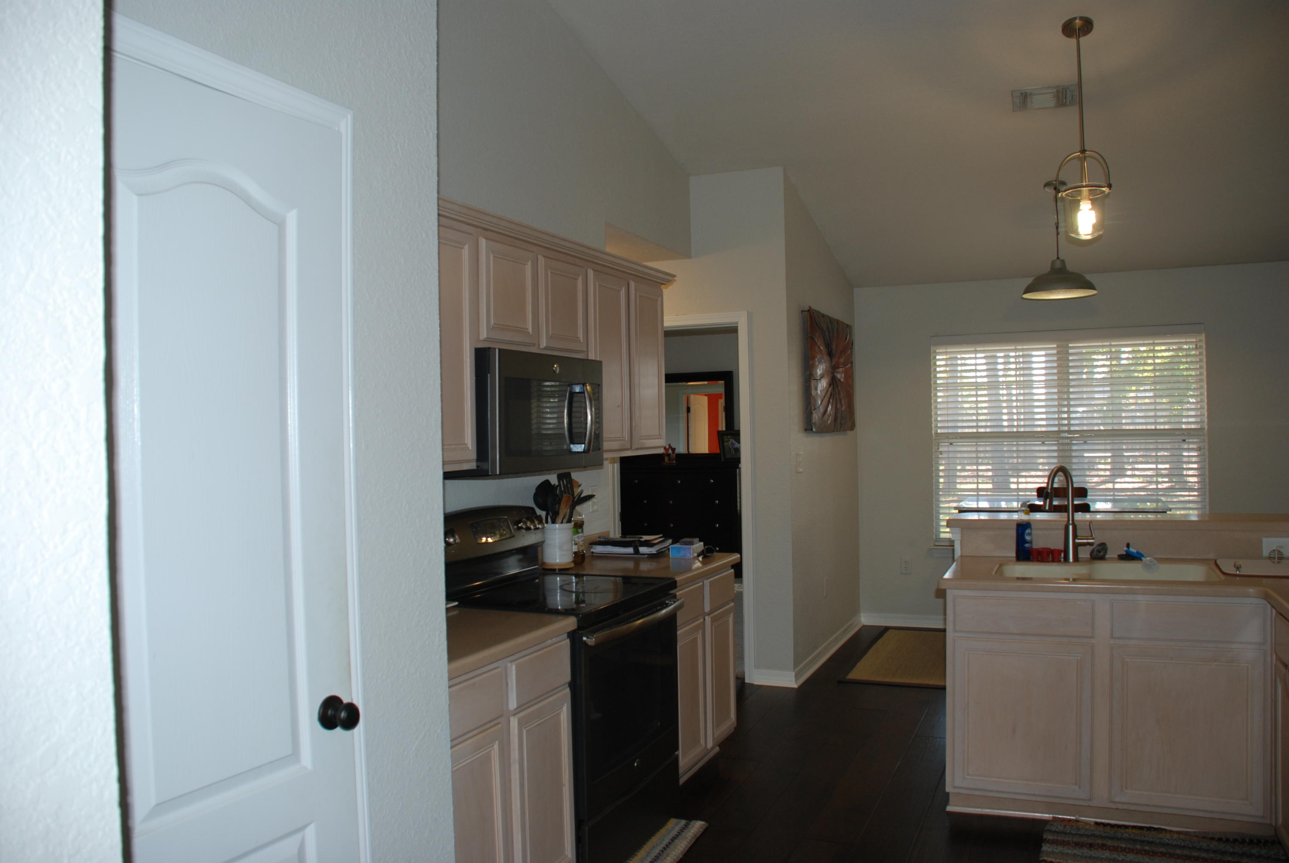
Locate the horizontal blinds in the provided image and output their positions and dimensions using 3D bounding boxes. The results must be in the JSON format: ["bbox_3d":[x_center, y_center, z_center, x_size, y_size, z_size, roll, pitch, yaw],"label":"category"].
[{"bbox_3d":[2.844,0.059,6.561,1.716,1.464,0.070,-1,0,24],"label":"horizontal blinds"}]

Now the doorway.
[{"bbox_3d":[0.219,0.392,5.774,0.890,2.141,0.140,-1,0,24],"label":"doorway"}]

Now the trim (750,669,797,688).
[{"bbox_3d":[0.740,1.407,5.497,0.264,0.092,0.020,-1,0,24],"label":"trim"}]

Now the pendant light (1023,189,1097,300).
[{"bbox_3d":[2.308,-1.054,5.370,0.400,0.633,0.400,-1,0,24],"label":"pendant light"}]

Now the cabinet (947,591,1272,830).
[{"bbox_3d":[1.720,1.005,3.635,1.041,0.853,0.600,-1,0,24],"label":"cabinet"}]

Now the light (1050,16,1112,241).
[{"bbox_3d":[1.842,-1.276,4.054,0.209,0.951,0.200,-1,0,24],"label":"light"}]

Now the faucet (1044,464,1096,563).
[{"bbox_3d":[1.681,0.328,3.813,0.220,0.398,0.130,-1,0,-33],"label":"faucet"}]

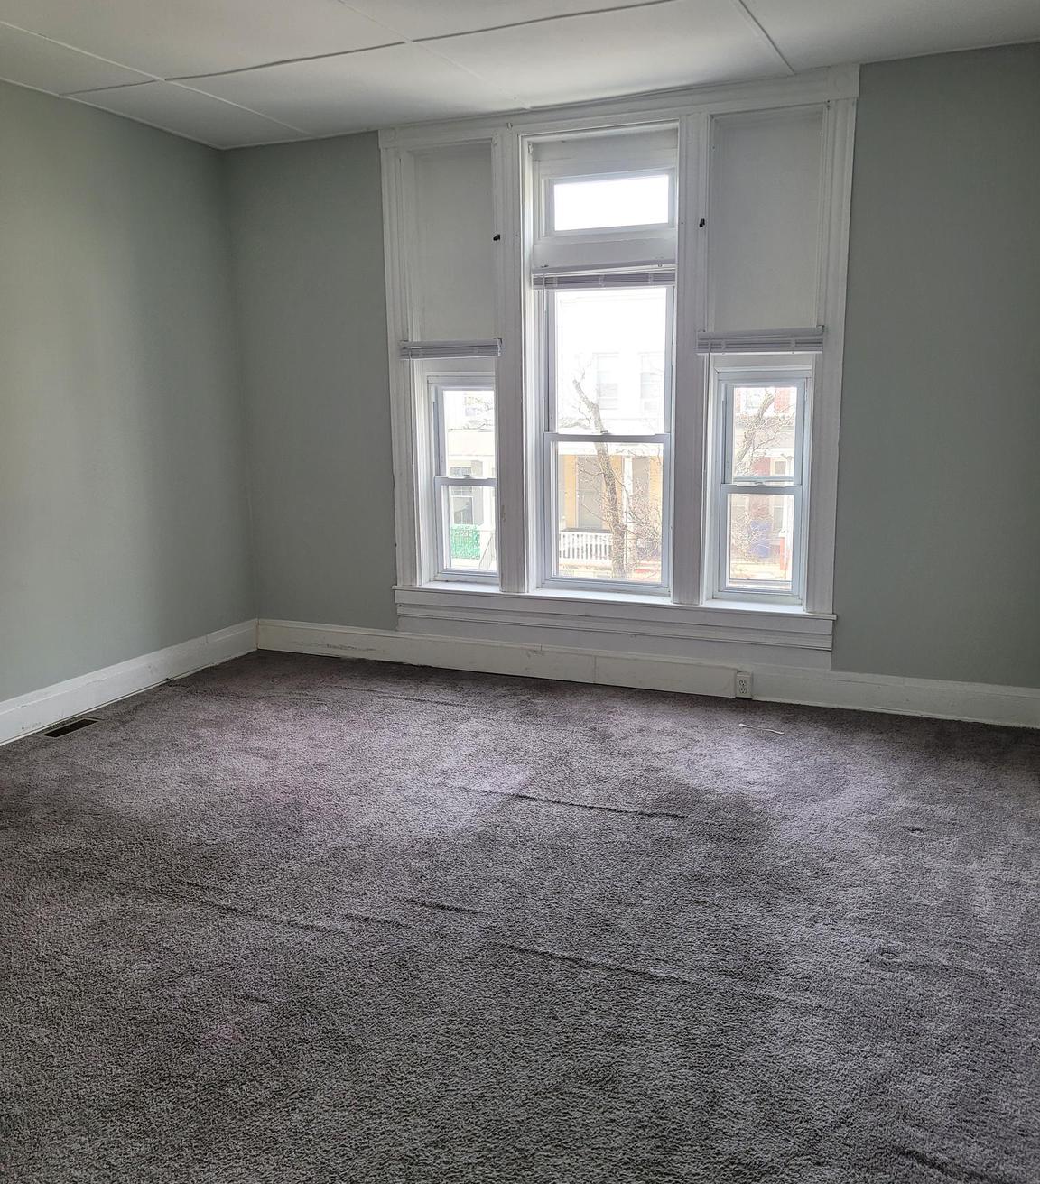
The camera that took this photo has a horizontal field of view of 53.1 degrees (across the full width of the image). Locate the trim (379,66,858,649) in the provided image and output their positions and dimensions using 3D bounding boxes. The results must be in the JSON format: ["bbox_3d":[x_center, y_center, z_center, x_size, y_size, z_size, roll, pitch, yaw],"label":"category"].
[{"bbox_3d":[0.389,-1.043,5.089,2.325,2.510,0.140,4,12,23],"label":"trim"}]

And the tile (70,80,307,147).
[{"bbox_3d":[-1.566,-2.292,5.024,0.585,0.020,1.155,4,12,23],"label":"tile"}]

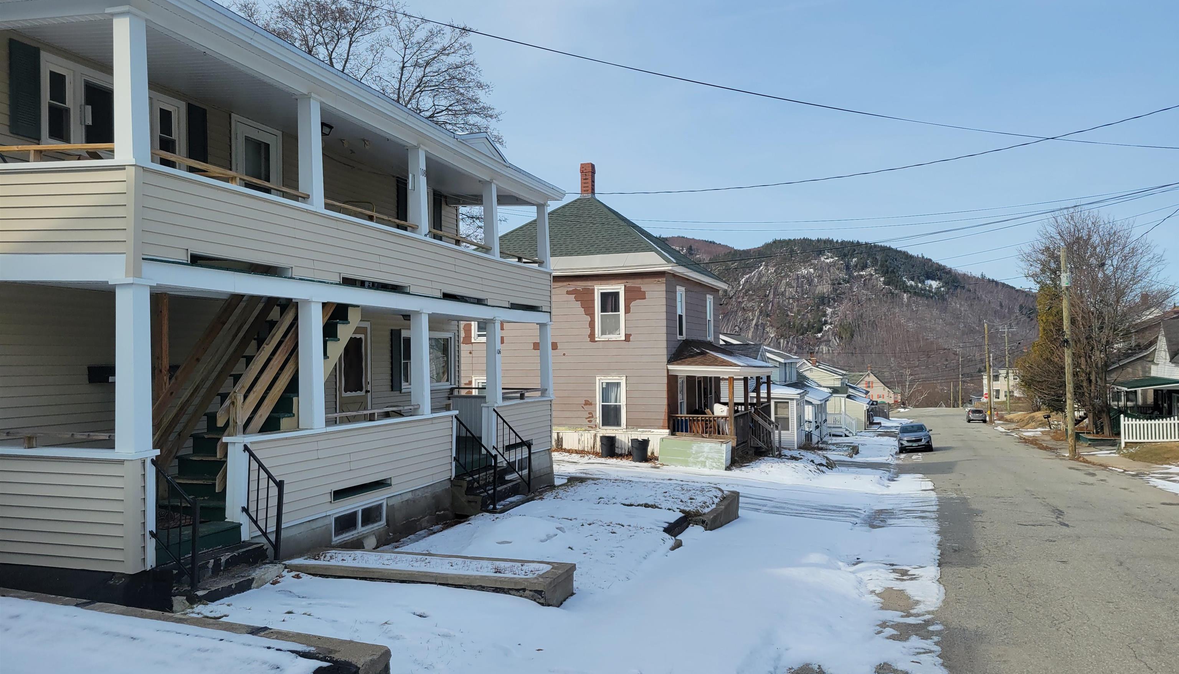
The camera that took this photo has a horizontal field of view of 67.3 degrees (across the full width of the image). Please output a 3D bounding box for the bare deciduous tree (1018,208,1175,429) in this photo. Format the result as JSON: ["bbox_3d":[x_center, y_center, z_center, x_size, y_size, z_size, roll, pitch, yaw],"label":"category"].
[{"bbox_3d":[28.344,-0.901,49.500,7.260,12.670,7.260,-1,-2,20],"label":"bare deciduous tree"}]

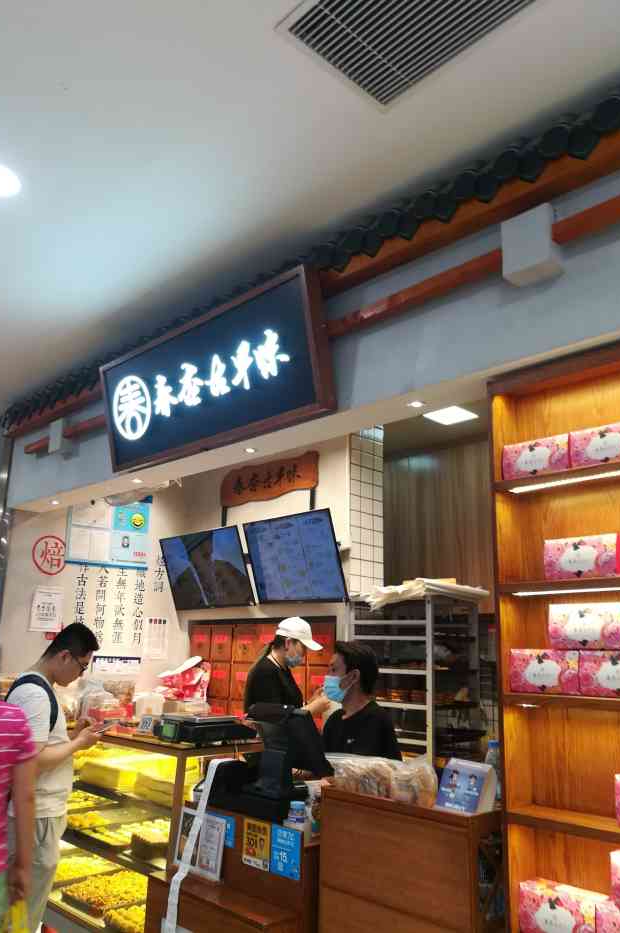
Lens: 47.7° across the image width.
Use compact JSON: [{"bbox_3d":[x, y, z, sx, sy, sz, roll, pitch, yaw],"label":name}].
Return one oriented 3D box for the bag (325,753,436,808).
[{"bbox_3d":[0.265,1.145,2.595,0.410,0.115,0.190,-13,-20,43],"label":"bag"}]

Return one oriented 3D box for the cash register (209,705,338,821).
[{"bbox_3d":[-0.179,1.342,3.249,0.470,0.485,0.400,-13,-20,43],"label":"cash register"}]

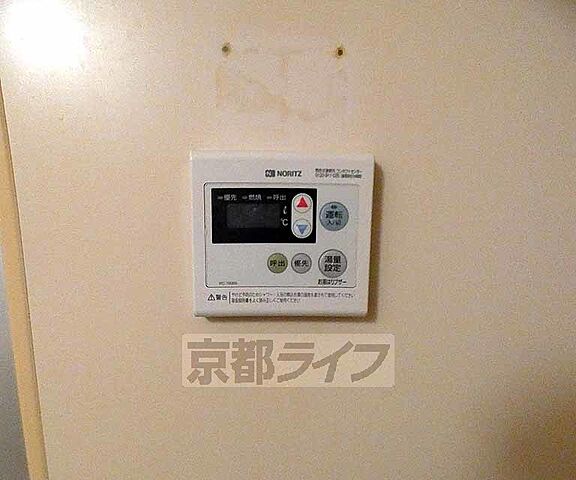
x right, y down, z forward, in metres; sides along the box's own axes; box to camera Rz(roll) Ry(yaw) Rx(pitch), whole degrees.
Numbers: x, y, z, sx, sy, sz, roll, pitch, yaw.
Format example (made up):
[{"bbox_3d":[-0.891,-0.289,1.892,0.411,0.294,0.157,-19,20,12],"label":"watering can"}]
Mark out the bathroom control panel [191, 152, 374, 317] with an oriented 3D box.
[{"bbox_3d":[-0.004,-0.003,0.263,0.130,0.120,0.020,0,7,-2],"label":"bathroom control panel"}]

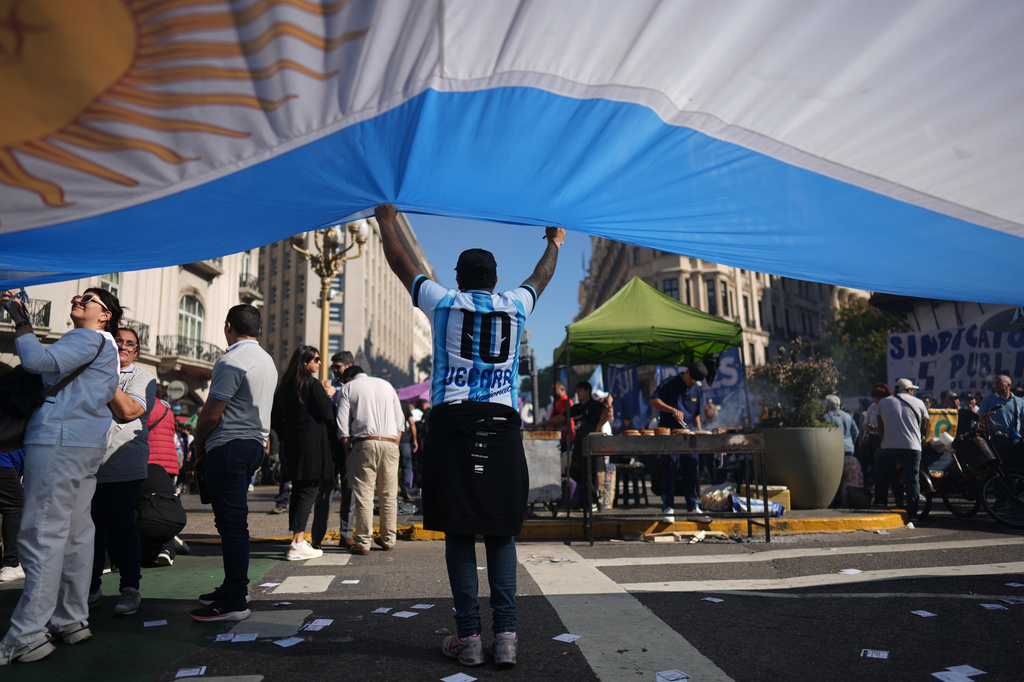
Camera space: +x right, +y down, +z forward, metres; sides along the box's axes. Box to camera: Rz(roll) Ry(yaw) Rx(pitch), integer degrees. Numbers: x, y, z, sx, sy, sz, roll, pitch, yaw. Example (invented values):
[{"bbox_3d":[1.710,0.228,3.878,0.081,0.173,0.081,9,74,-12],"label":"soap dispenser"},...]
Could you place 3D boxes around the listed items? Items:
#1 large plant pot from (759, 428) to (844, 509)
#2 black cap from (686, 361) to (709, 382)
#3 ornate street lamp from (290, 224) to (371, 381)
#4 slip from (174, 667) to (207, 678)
[{"bbox_3d":[3.579,1.550,8.414,1.070,0.950,1.070,0,-8,0],"label":"large plant pot"},{"bbox_3d":[1.884,0.343,6.858,0.180,0.260,0.140,5,-50,-30],"label":"black cap"},{"bbox_3d":[-3.642,0.083,13.333,1.570,5.500,1.570,0,-8,0],"label":"ornate street lamp"},{"bbox_3d":[-1.299,1.339,2.765,0.108,0.004,0.108,3,-9,-18],"label":"slip"}]

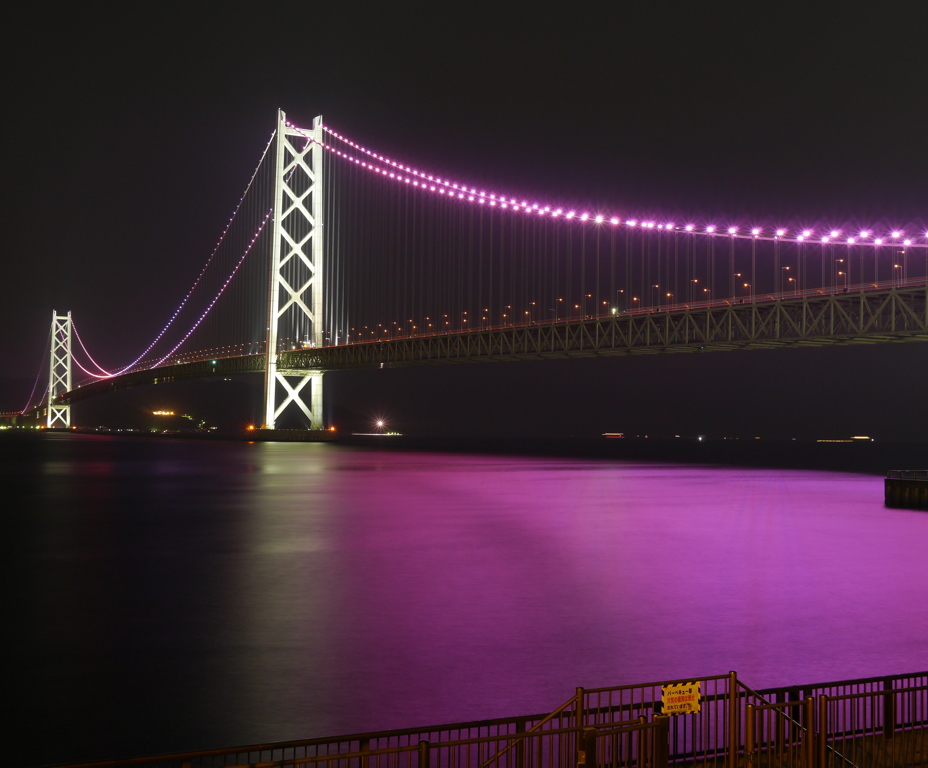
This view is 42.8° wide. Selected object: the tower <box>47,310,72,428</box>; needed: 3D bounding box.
[{"bbox_3d":[-983.500,-36.800,2883.000,52.500,288.500,15.500,2,-3,-25],"label":"tower"}]

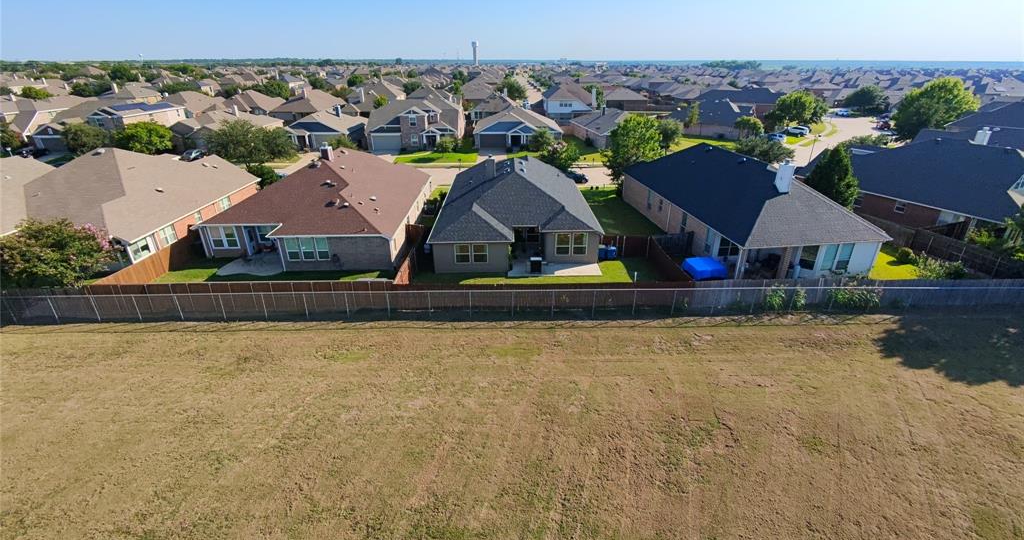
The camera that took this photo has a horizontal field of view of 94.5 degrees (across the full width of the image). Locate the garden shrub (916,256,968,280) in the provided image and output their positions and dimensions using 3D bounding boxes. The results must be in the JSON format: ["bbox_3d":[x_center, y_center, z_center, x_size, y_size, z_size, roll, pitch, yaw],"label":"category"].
[{"bbox_3d":[31.872,-0.336,35.188,1.800,1.200,2.800,-7,25,-16],"label":"garden shrub"}]

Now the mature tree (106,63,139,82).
[{"bbox_3d":[-158.866,-76.981,193.506,12.200,12.000,12.000,0,24,0],"label":"mature tree"}]

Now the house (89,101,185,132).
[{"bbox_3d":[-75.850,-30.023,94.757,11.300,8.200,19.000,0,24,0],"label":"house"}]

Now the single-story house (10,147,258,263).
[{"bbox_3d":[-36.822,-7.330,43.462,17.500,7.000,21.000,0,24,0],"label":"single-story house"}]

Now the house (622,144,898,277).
[{"bbox_3d":[19.464,-7.286,42.571,11.600,7.000,23.400,-3,24,-8],"label":"house"}]

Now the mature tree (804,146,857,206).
[{"bbox_3d":[30.778,-8.322,45.538,4.400,7.400,4.400,0,24,0],"label":"mature tree"}]

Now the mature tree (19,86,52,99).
[{"bbox_3d":[-130.234,-46.347,130.400,8.600,7.600,8.600,0,24,0],"label":"mature tree"}]

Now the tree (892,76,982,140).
[{"bbox_3d":[86.580,-32.190,94.480,13.300,11.800,13.300,0,24,0],"label":"tree"}]

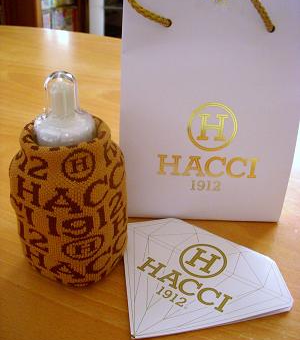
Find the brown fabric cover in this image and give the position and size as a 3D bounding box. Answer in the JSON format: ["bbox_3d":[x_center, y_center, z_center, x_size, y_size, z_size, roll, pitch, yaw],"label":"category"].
[{"bbox_3d":[-0.053,0.022,0.293,0.074,0.098,0.074,-7,31,-11],"label":"brown fabric cover"}]

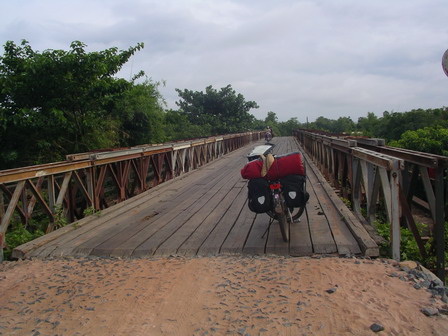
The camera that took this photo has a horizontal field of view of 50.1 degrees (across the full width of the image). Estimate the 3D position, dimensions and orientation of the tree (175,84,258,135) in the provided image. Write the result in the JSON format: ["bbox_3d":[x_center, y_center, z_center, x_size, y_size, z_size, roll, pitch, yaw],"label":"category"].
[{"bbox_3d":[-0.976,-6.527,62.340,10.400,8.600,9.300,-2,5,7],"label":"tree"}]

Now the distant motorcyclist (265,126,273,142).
[{"bbox_3d":[4.275,-3.175,45.800,0.720,1.520,1.850,-1,5,12],"label":"distant motorcyclist"}]

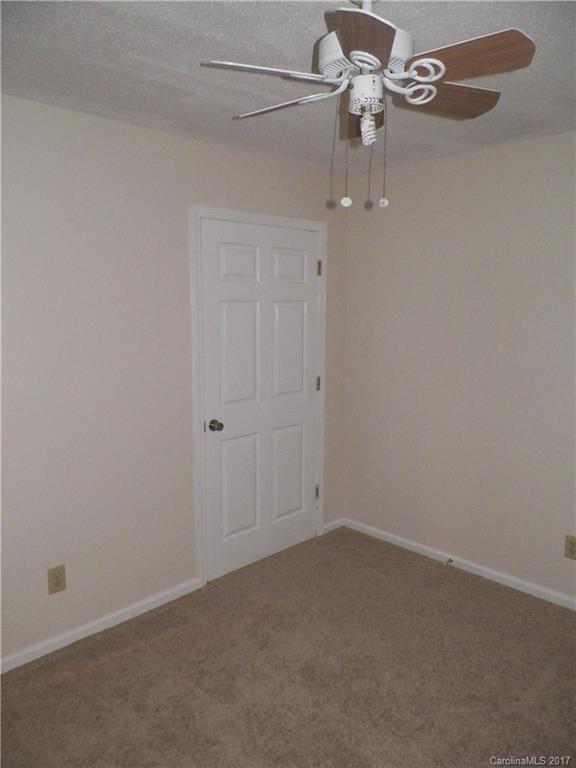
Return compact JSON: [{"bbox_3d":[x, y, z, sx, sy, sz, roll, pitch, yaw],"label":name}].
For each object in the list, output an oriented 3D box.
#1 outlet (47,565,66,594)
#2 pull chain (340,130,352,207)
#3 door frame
[{"bbox_3d":[-1.058,0.901,2.548,0.070,0.115,0.008,-8,11,-44],"label":"outlet"},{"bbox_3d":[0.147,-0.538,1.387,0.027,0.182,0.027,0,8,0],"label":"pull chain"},{"bbox_3d":[-0.130,0.087,3.354,0.950,2.060,0.060,-8,11,-44],"label":"door frame"}]

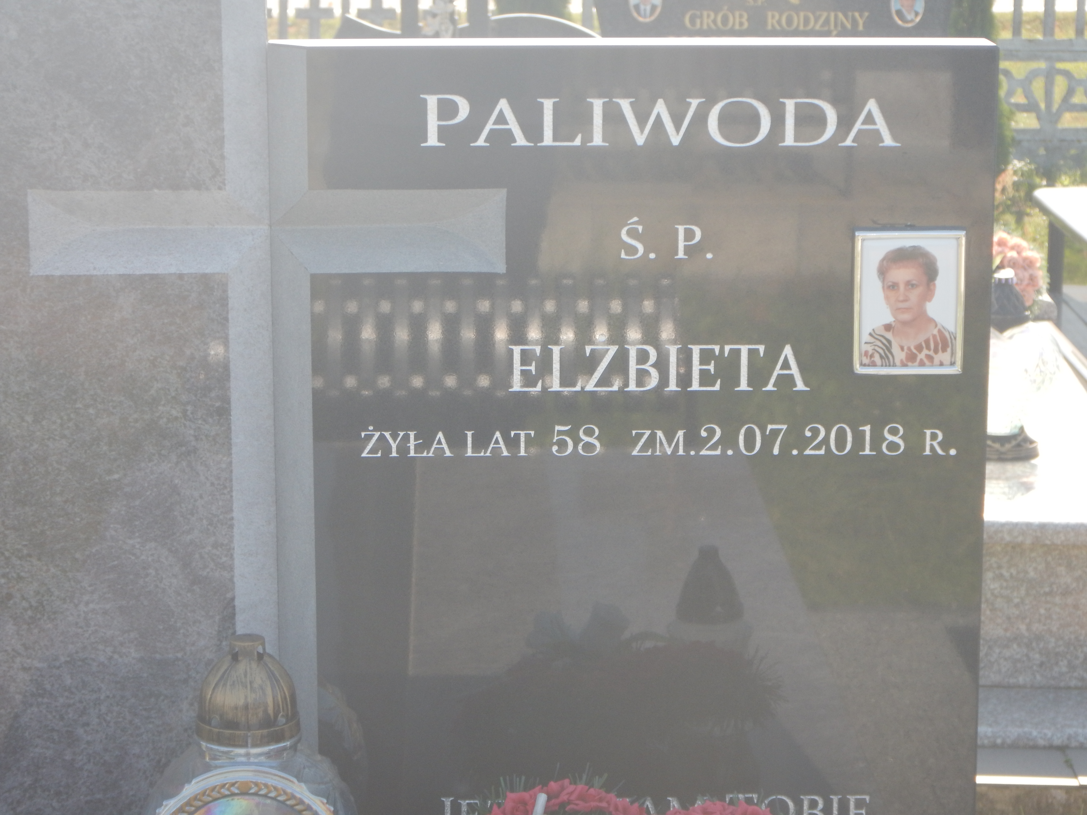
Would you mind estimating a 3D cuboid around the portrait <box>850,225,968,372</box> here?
[{"bbox_3d":[0.329,-0.095,2.600,0.098,0.130,0.011,0,12,-1],"label":"portrait"}]

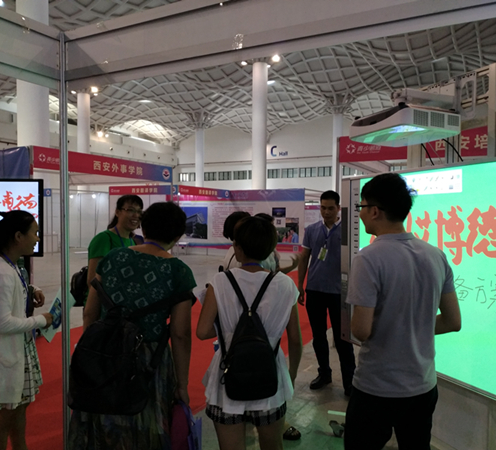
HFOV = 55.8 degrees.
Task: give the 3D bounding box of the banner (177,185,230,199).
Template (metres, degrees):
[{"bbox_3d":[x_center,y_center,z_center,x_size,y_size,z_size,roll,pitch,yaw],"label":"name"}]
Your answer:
[{"bbox_3d":[-1.424,-1.122,15.973,0.050,0.300,3.150,1,1,27],"label":"banner"}]

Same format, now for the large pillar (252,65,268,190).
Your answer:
[{"bbox_3d":[1.048,-6.694,40.717,1.220,14.780,1.220,0,1,0],"label":"large pillar"}]

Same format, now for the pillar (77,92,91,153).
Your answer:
[{"bbox_3d":[-18.057,-7.019,51.434,1.270,14.780,1.270,1,1,27],"label":"pillar"}]

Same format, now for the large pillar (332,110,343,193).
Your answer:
[{"bbox_3d":[11.581,-7.083,60.903,1.220,14.780,1.220,1,1,27],"label":"large pillar"}]

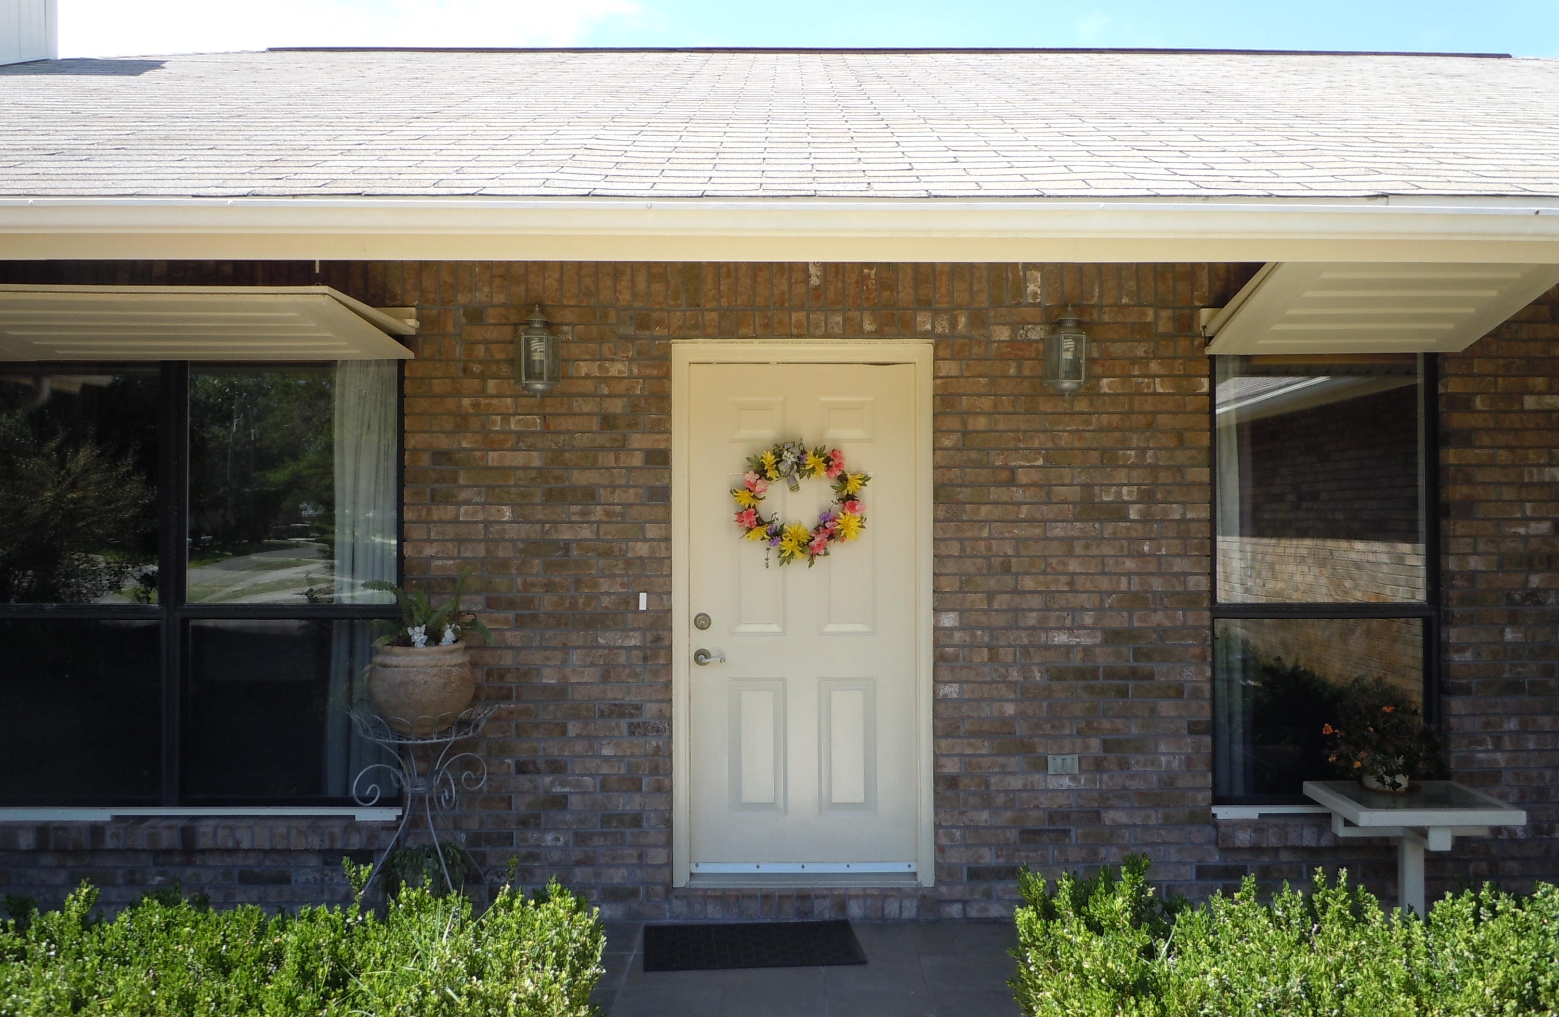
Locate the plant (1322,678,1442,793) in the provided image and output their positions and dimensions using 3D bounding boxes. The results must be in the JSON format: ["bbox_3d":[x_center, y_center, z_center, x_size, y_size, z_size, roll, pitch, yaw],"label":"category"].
[{"bbox_3d":[2.217,0.828,4.633,0.427,0.417,0.387,0,0,-1],"label":"plant"}]

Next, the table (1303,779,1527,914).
[{"bbox_3d":[2.267,1.304,4.514,0.555,0.555,0.526,0,0,-1],"label":"table"}]

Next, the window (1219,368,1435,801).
[{"bbox_3d":[2.148,0.273,4.980,0.903,1.786,0.099,0,0,-1],"label":"window"}]

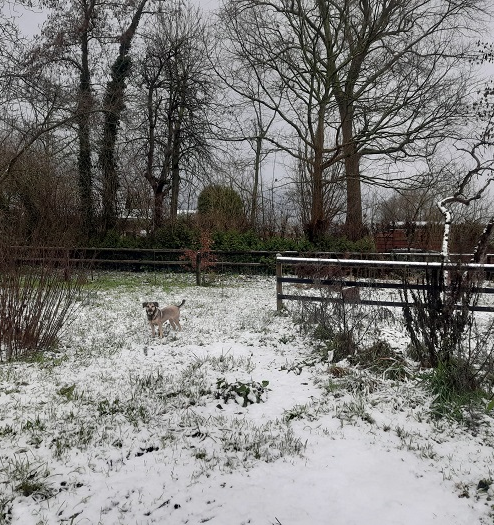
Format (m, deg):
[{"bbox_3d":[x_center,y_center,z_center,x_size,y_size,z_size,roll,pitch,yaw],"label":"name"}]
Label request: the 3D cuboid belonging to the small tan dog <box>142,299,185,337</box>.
[{"bbox_3d":[-1.178,0.775,6.850,0.680,0.500,0.230,-3,5,-45],"label":"small tan dog"}]

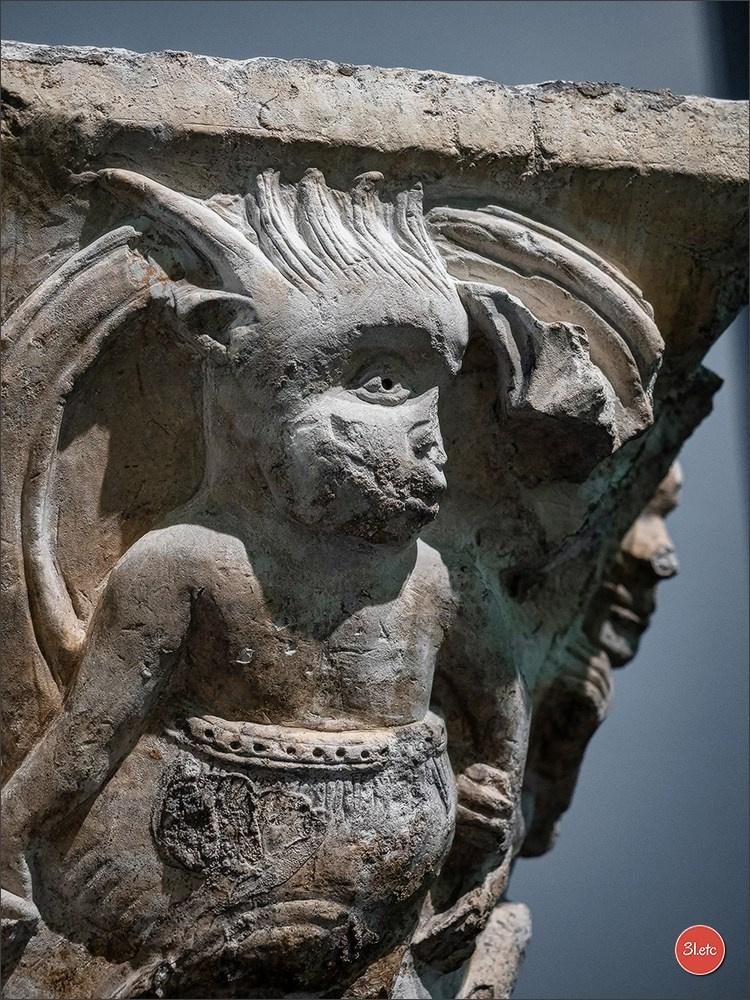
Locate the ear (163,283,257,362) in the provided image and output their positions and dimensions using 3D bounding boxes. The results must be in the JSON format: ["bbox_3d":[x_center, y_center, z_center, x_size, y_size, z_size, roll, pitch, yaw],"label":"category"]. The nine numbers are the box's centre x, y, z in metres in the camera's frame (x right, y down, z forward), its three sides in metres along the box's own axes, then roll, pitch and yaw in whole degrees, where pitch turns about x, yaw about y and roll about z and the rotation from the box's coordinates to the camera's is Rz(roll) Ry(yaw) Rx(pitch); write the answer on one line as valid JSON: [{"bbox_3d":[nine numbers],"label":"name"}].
[{"bbox_3d":[-0.116,-0.125,1.300,0.063,0.050,0.040,0,-18,-7],"label":"ear"}]

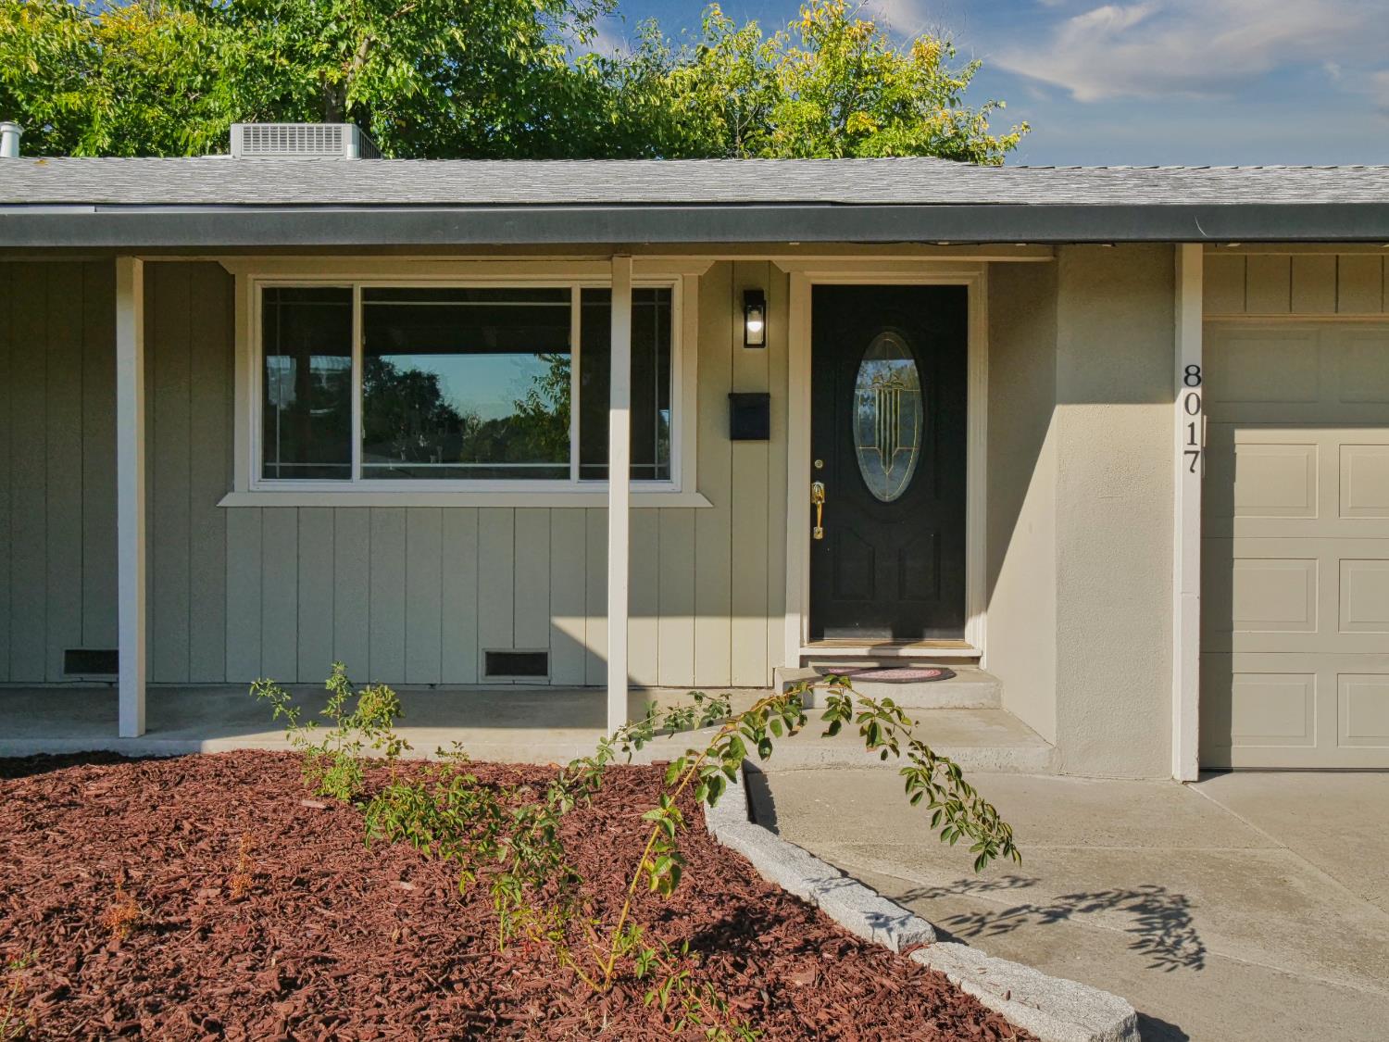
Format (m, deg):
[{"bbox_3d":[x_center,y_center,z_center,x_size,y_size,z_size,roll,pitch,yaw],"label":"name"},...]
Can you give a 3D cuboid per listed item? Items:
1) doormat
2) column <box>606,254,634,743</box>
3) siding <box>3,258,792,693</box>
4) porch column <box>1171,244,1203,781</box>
[{"bbox_3d":[1.057,0.834,6.115,0.780,0.012,0.490,0,1,1],"label":"doormat"},{"bbox_3d":[-0.345,-0.111,5.184,0.089,2.210,0.089,0,1,1],"label":"column"},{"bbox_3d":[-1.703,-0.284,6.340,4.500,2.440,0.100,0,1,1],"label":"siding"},{"bbox_3d":[2.195,-0.043,4.994,0.089,2.380,0.089,0,1,1],"label":"porch column"}]

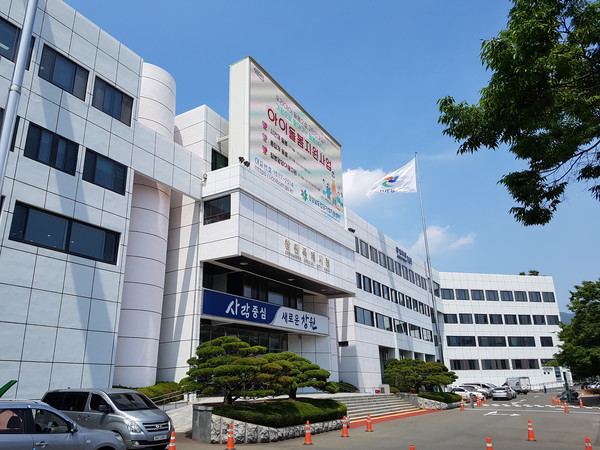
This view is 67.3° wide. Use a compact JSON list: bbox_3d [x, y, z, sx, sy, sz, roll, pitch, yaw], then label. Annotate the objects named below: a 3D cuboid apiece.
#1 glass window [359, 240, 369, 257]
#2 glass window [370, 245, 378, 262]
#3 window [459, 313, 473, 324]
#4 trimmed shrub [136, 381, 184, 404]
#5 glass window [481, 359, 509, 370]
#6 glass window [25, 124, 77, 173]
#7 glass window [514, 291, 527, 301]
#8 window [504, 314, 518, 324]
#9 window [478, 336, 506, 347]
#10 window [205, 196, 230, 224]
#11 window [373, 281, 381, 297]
[{"bbox_3d":[6.203,2.382,43.295,0.150,1.436,1.895,-12,-22,28],"label":"glass window"},{"bbox_3d":[7.448,3.063,45.292,0.150,1.399,1.907,-12,-22,28],"label":"glass window"},{"bbox_3d":[29.155,16.533,79.061,2.529,1.716,0.200,4,-21,-15],"label":"window"},{"bbox_3d":[-7.110,8.586,22.916,1.300,1.000,2.300,-13,-23,28],"label":"trimmed shrub"},{"bbox_3d":[33.080,23.616,76.095,5.468,1.638,0.200,4,-21,-15],"label":"glass window"},{"bbox_3d":[-11.448,-3.434,20.851,0.200,1.673,2.412,-13,-23,29],"label":"glass window"},{"bbox_3d":[33.674,10.929,68.652,2.250,1.514,0.150,4,-20,-16],"label":"glass window"},{"bbox_3d":[36.675,16.495,78.337,2.512,1.624,0.150,3,-20,-14],"label":"window"},{"bbox_3d":[27.638,16.781,64.703,4.666,1.397,0.150,4,-20,-16],"label":"window"},{"bbox_3d":[-4.854,-0.846,26.739,2.047,1.500,0.150,-13,-23,28],"label":"window"},{"bbox_3d":[8.641,7.214,50.604,0.150,1.572,2.221,-13,-23,28],"label":"window"}]

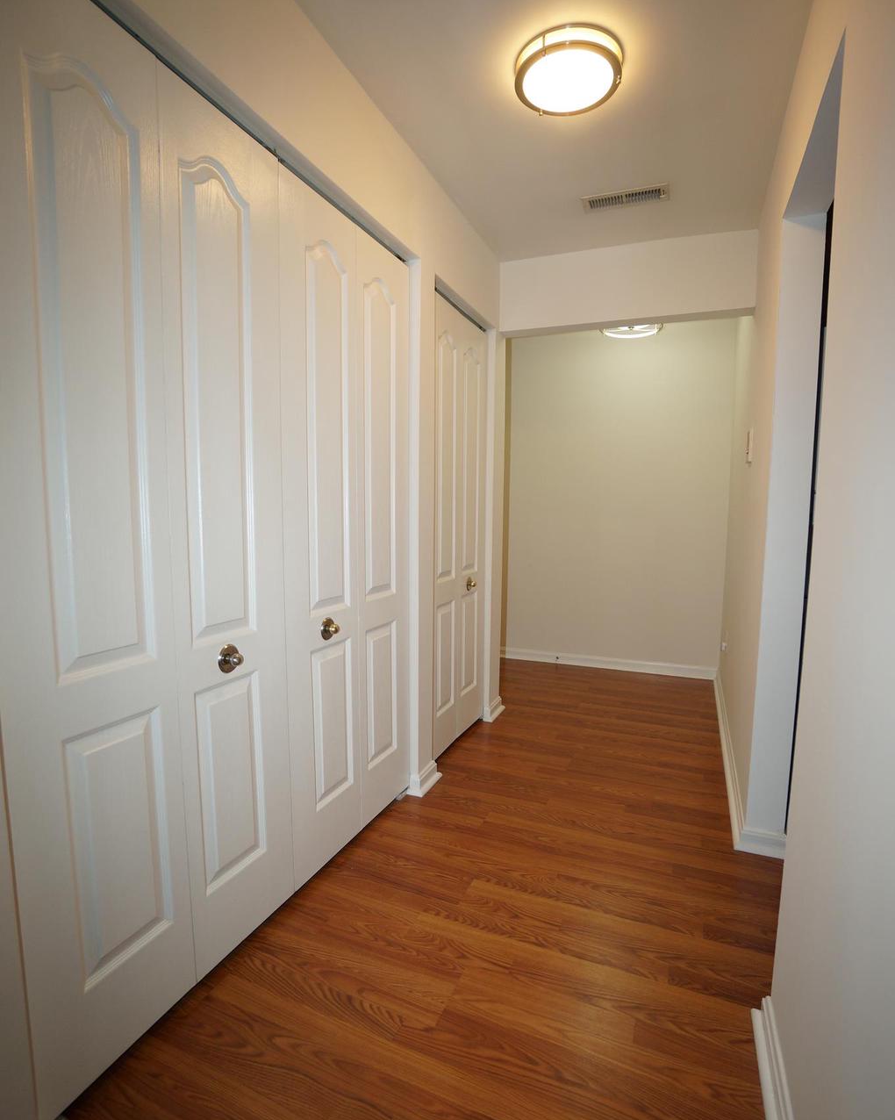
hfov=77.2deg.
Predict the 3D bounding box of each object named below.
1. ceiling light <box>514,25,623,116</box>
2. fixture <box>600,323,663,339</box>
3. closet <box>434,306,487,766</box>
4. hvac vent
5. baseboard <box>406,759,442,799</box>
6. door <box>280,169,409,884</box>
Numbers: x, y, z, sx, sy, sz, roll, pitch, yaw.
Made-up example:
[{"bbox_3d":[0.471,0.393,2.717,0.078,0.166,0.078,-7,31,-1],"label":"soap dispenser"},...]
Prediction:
[{"bbox_3d":[0.348,-1.387,1.613,0.300,0.069,0.300,0,5,0],"label":"ceiling light"},{"bbox_3d":[1.149,-1.516,3.505,0.374,0.162,0.374,3,6,23],"label":"fixture"},{"bbox_3d":[0.036,-0.138,2.689,0.040,2.027,0.717,3,6,23],"label":"closet"},{"bbox_3d":[0.734,-1.479,2.313,0.338,0.015,0.126,3,6,23],"label":"hvac vent"},{"bbox_3d":[-0.095,0.900,2.352,0.066,0.097,0.187,3,6,23],"label":"baseboard"},{"bbox_3d":[-0.312,-0.064,1.896,0.040,2.027,0.722,3,6,23],"label":"door"}]

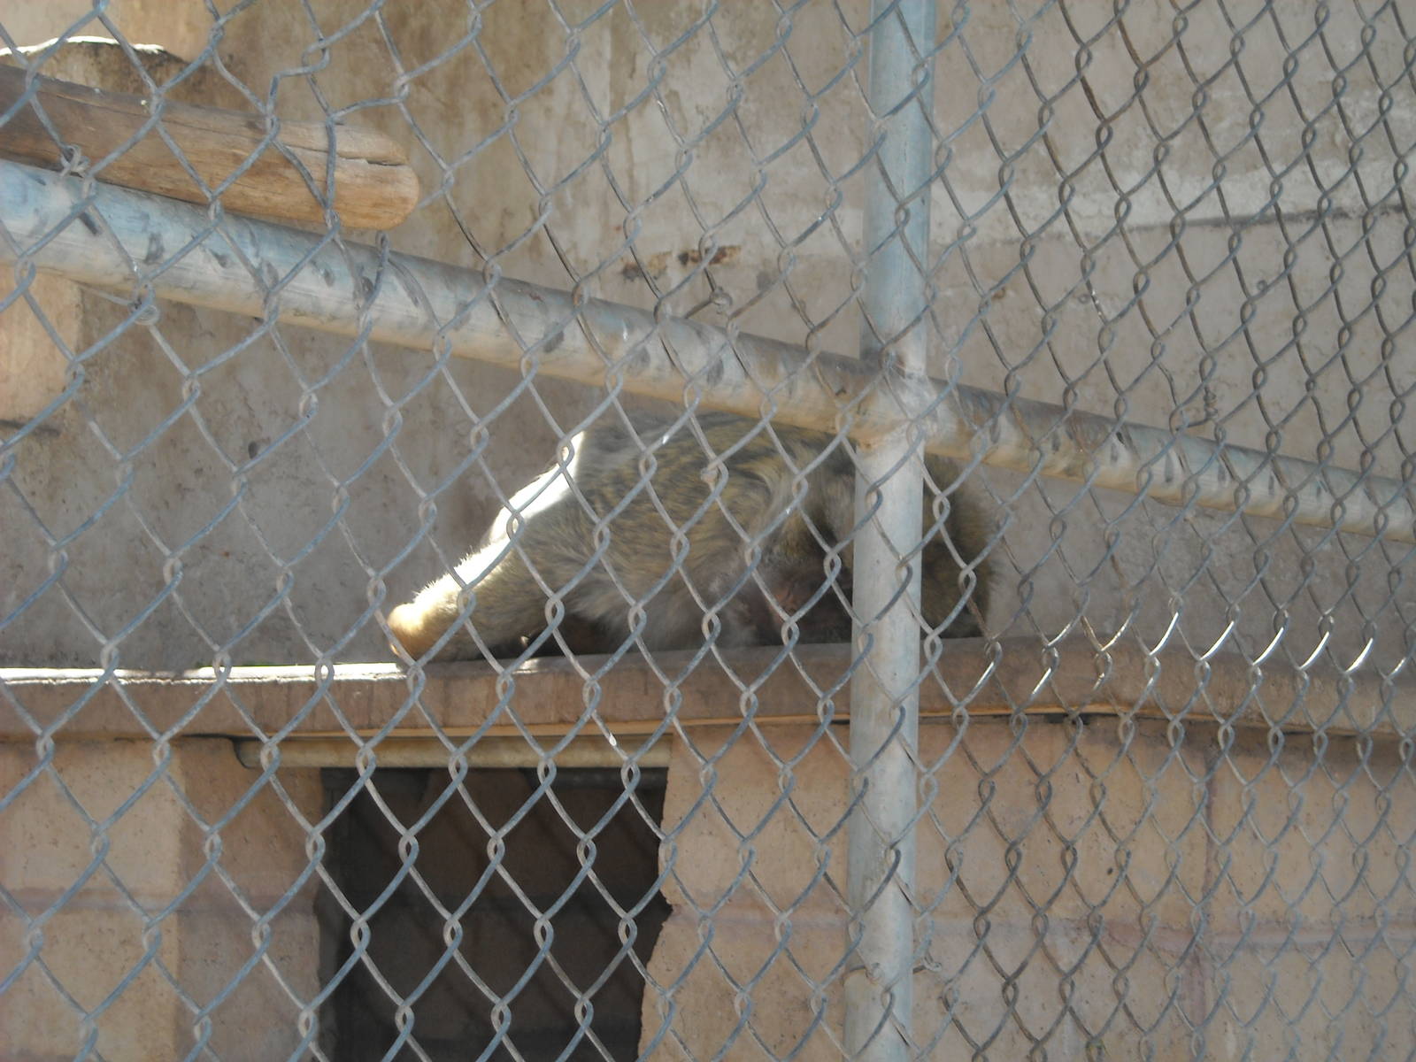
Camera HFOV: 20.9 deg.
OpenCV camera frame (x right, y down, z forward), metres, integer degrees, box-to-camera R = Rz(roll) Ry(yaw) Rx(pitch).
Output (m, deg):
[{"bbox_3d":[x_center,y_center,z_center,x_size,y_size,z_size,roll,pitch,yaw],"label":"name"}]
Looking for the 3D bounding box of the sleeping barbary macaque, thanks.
[{"bbox_3d":[-0.023,0.002,4.500,0.640,0.270,0.340,-3,-7,35],"label":"sleeping barbary macaque"}]

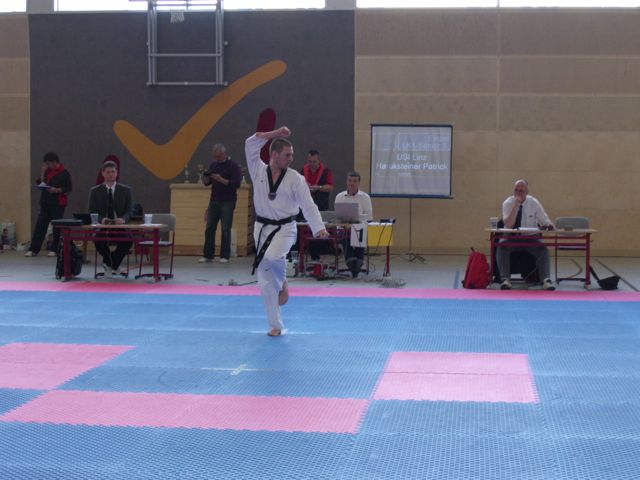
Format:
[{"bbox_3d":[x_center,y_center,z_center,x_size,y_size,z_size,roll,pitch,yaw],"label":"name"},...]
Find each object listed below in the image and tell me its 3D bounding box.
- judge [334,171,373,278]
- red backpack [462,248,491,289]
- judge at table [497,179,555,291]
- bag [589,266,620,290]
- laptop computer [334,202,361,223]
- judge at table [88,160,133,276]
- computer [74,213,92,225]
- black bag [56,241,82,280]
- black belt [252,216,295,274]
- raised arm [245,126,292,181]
[{"bbox_3d":[0.445,-0.221,16.450,0.520,1.370,0.900,0,3,3],"label":"judge"},{"bbox_3d":[1.849,0.337,14.850,0.250,0.470,0.300,2,4,25],"label":"red backpack"},{"bbox_3d":[2.460,-0.088,15.100,0.660,1.290,0.980,1,3,9],"label":"judge at table"},{"bbox_3d":[3.336,0.451,14.750,0.360,0.270,0.220,1,3,6],"label":"bag"},{"bbox_3d":[0.360,-0.357,16.400,0.330,0.250,0.290,1,3,6],"label":"laptop computer"},{"bbox_3d":[-2.675,-0.277,16.100,0.530,1.430,0.760,0,3,-6],"label":"judge at table"},{"bbox_3d":[-2.965,-0.268,15.800,0.310,0.160,0.250,1,3,18],"label":"computer"},{"bbox_3d":[-3.119,0.245,15.600,0.250,0.470,0.320,2,4,23],"label":"black bag"},{"bbox_3d":[-0.382,0.042,10.300,0.345,0.460,0.300,0,3,-2],"label":"black belt"},{"bbox_3d":[-0.424,-0.707,10.300,0.380,0.440,0.260,0,3,-6],"label":"raised arm"}]

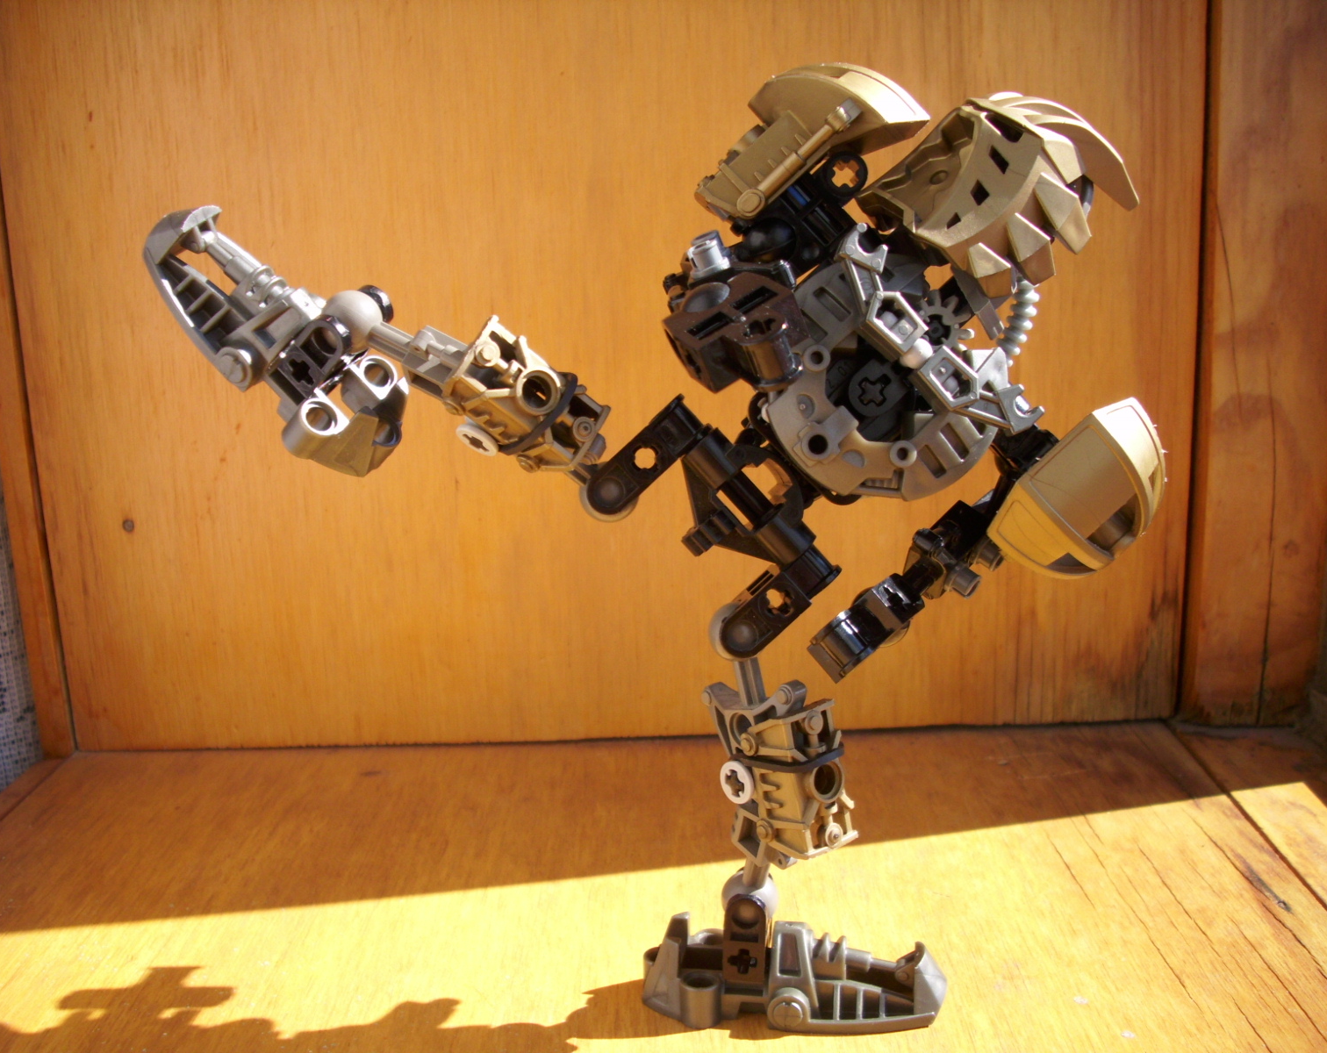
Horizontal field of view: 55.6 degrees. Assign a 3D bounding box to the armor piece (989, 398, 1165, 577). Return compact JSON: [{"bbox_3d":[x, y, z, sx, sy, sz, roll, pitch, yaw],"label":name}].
[{"bbox_3d":[0.070,-0.006,0.212,0.031,0.025,0.017,-40,45,0],"label":"armor piece"}]

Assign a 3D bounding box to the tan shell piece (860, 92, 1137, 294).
[{"bbox_3d":[0.057,-0.055,0.212,0.033,0.028,0.029,-40,38,3],"label":"tan shell piece"}]

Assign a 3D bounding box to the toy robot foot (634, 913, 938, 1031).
[{"bbox_3d":[0.023,0.077,0.222,0.051,0.017,0.022,0,12,10],"label":"toy robot foot"}]

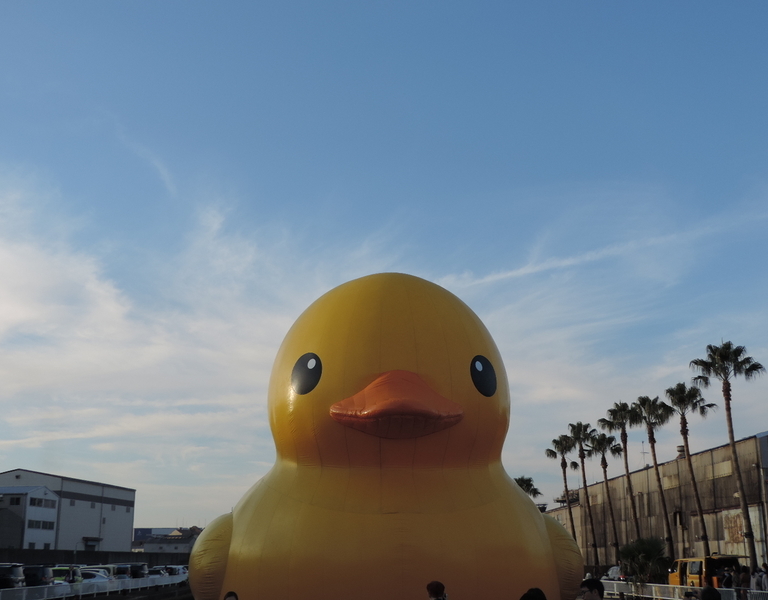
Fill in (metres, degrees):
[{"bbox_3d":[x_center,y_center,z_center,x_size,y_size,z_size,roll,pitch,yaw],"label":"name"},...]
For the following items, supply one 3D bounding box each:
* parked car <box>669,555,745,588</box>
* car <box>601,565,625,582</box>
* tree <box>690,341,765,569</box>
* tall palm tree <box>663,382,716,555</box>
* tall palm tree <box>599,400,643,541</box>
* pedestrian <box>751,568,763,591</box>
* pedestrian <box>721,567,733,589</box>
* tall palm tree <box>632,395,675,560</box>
[{"bbox_3d":[15.221,13.381,44.102,1.720,2.050,4.750,1,-16,-3],"label":"parked car"},{"bbox_3d":[14.256,16.451,54.176,1.700,1.550,4.300,1,-16,-3],"label":"car"},{"bbox_3d":[16.398,7.773,42.906,3.607,12.104,3.400,1,-16,-3],"label":"tree"},{"bbox_3d":[16.224,9.705,47.765,2.804,11.036,2.900,1,-16,-3],"label":"tall palm tree"},{"bbox_3d":[15.239,12.311,57.998,2.800,11.700,2.800,1,-16,-3],"label":"tall palm tree"},{"bbox_3d":[13.712,10.752,34.019,0.460,1.600,0.320,1,-16,-5],"label":"pedestrian"},{"bbox_3d":[14.303,11.899,38.296,0.500,1.650,0.350,6,-17,-20],"label":"pedestrian"},{"bbox_3d":[15.741,11.010,52.733,2.494,11.234,2.700,1,-16,-3],"label":"tall palm tree"}]

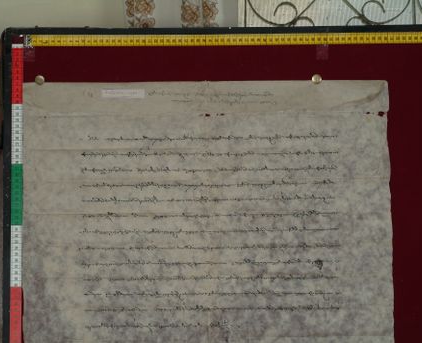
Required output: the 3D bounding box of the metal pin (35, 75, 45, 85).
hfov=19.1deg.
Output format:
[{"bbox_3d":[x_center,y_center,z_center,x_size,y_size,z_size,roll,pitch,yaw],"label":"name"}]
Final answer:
[{"bbox_3d":[-0.281,-0.151,2.060,0.015,0.015,0.009,-1,-6,0],"label":"metal pin"}]

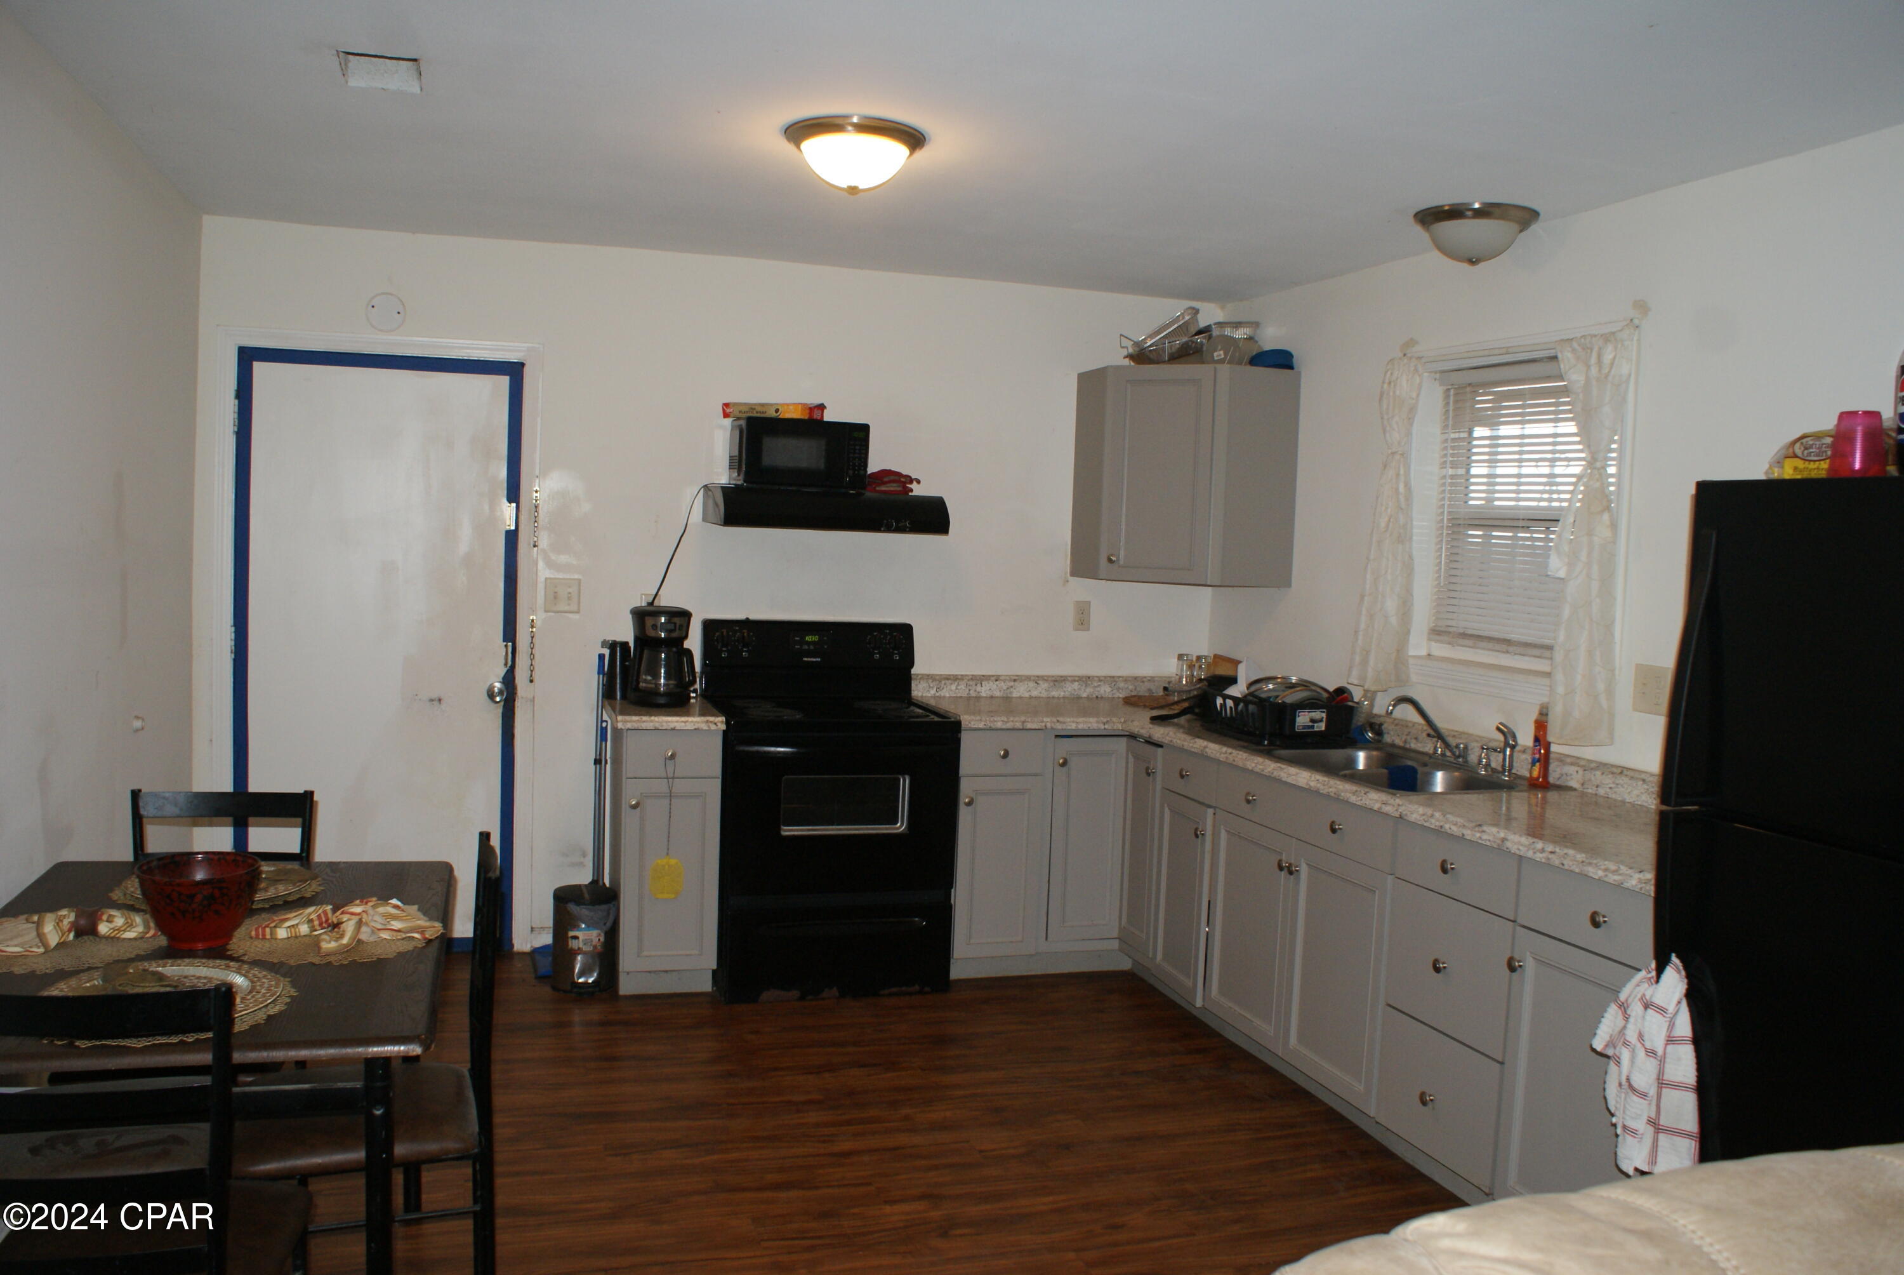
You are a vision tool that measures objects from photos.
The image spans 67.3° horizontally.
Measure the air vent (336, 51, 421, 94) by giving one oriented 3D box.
[{"bbox_3d":[-1.225,-1.214,3.070,0.165,0.030,0.245,1,4,-19],"label":"air vent"}]

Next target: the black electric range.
[{"bbox_3d":[-0.444,0.561,4.897,0.762,1.175,0.680,1,4,-18],"label":"black electric range"}]

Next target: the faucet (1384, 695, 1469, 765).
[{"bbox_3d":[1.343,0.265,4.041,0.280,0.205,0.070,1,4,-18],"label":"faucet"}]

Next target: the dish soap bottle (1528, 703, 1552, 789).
[{"bbox_3d":[1.554,0.284,3.757,0.045,0.216,0.062,1,4,-18],"label":"dish soap bottle"}]

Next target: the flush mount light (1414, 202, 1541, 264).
[{"bbox_3d":[1.447,-1.098,3.947,0.345,0.140,0.345,1,4,-19],"label":"flush mount light"}]

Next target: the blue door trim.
[{"bbox_3d":[-1.924,0.073,4.838,0.895,2.030,0.050,1,4,-19],"label":"blue door trim"}]

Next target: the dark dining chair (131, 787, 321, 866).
[{"bbox_3d":[-1.542,0.788,2.948,0.400,0.890,0.450,1,4,-15],"label":"dark dining chair"}]

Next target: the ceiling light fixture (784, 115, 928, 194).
[{"bbox_3d":[-0.231,-1.121,3.393,0.335,0.135,0.335,2,4,0],"label":"ceiling light fixture"}]

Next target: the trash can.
[{"bbox_3d":[-1.192,0.978,4.631,0.208,0.325,0.235,1,4,-18],"label":"trash can"}]

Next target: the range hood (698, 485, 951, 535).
[{"bbox_3d":[-0.458,-0.453,5.064,0.780,0.138,0.450,1,4,-19],"label":"range hood"}]

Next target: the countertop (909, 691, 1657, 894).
[{"bbox_3d":[0.896,0.372,4.173,1.220,0.042,3.120,1,4,-19],"label":"countertop"}]

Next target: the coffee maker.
[{"bbox_3d":[-1.004,0.060,4.922,0.220,0.340,0.230,0,4,-24],"label":"coffee maker"}]

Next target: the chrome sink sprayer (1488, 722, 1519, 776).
[{"bbox_3d":[1.503,0.306,3.892,0.065,0.149,0.045,1,4,-18],"label":"chrome sink sprayer"}]

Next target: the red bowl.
[{"bbox_3d":[-1.317,0.465,2.511,0.220,0.135,0.220,1,4,-19],"label":"red bowl"}]

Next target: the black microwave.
[{"bbox_3d":[-0.537,-0.625,4.960,0.425,0.235,0.335,1,4,-18],"label":"black microwave"}]

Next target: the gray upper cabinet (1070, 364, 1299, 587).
[{"bbox_3d":[0.914,-0.593,5.383,0.860,0.770,0.645,4,4,27],"label":"gray upper cabinet"}]

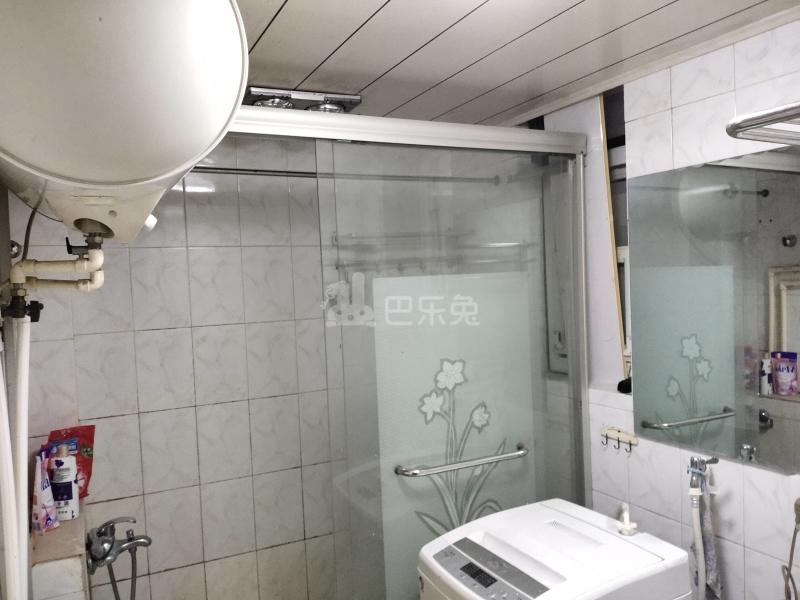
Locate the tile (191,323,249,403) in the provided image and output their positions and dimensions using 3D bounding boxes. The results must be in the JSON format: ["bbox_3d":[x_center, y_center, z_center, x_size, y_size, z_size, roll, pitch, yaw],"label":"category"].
[{"bbox_3d":[-0.698,0.252,2.433,0.200,0.302,0.010,-3,2,-25],"label":"tile"}]

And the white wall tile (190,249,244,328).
[{"bbox_3d":[-0.702,-0.052,2.396,0.200,0.300,0.010,-3,3,-25],"label":"white wall tile"}]

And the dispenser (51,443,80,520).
[{"bbox_3d":[-1.095,0.597,2.045,0.072,0.230,0.058,-3,3,-8],"label":"dispenser"}]

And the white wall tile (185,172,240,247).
[{"bbox_3d":[-0.723,-0.356,2.409,0.200,0.302,0.010,-3,2,-25],"label":"white wall tile"}]

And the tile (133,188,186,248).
[{"bbox_3d":[-0.894,-0.342,2.298,0.200,0.300,0.010,-3,3,-25],"label":"tile"}]

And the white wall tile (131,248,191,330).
[{"bbox_3d":[-0.883,-0.041,2.312,0.200,0.300,0.010,-3,3,-25],"label":"white wall tile"}]

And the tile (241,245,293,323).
[{"bbox_3d":[-0.522,-0.062,2.479,0.200,0.300,0.010,-3,3,-25],"label":"tile"}]

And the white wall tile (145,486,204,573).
[{"bbox_3d":[-0.847,0.862,2.353,0.200,0.300,0.010,-3,3,-25],"label":"white wall tile"}]

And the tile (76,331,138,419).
[{"bbox_3d":[-1.060,0.273,2.263,0.200,0.302,0.010,-3,2,-25],"label":"tile"}]

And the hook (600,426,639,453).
[{"bbox_3d":[0.723,0.463,2.067,0.035,0.068,0.160,-4,3,-27],"label":"hook"}]

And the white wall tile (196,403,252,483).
[{"bbox_3d":[-0.679,0.550,2.423,0.200,0.300,0.010,-3,3,-25],"label":"white wall tile"}]

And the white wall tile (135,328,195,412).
[{"bbox_3d":[-0.871,0.260,2.325,0.200,0.300,0.010,-3,3,-25],"label":"white wall tile"}]

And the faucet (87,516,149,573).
[{"bbox_3d":[-0.961,0.817,2.138,0.201,0.149,0.200,-3,2,-25],"label":"faucet"}]

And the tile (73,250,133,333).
[{"bbox_3d":[-1.063,-0.030,2.228,0.200,0.300,0.010,-3,3,-25],"label":"tile"}]

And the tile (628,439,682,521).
[{"bbox_3d":[0.802,0.517,1.966,0.010,0.302,0.200,-4,3,-27],"label":"tile"}]

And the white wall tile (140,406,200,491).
[{"bbox_3d":[-0.866,0.566,2.360,0.200,0.302,0.010,-3,2,-25],"label":"white wall tile"}]

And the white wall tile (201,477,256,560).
[{"bbox_3d":[-0.672,0.859,2.457,0.200,0.302,0.010,-3,2,-25],"label":"white wall tile"}]

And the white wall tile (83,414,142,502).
[{"bbox_3d":[-1.047,0.577,2.275,0.200,0.302,0.010,-3,2,-25],"label":"white wall tile"}]

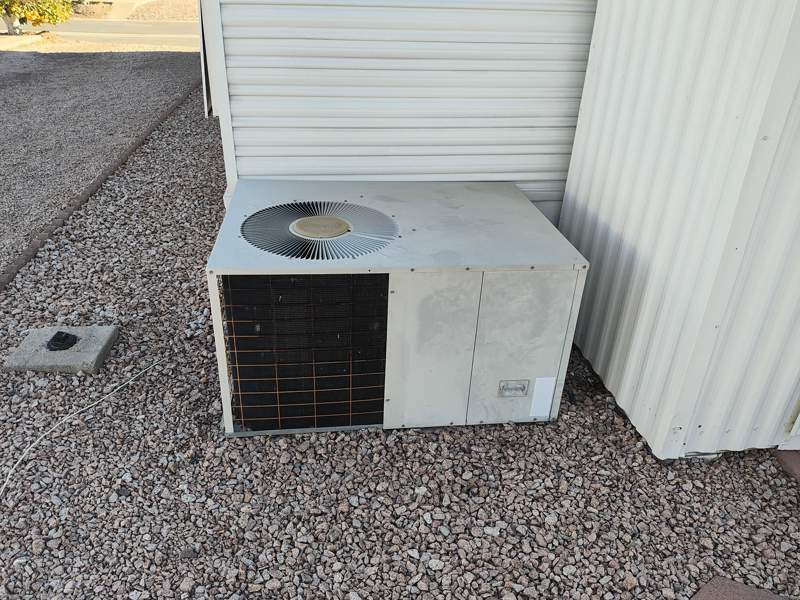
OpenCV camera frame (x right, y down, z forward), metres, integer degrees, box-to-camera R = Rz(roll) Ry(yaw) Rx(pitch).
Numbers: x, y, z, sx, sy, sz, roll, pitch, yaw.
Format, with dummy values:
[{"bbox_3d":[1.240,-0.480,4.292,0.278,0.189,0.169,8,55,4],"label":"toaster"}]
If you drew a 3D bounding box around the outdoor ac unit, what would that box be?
[{"bbox_3d":[-0.043,-0.022,2.156,1.120,0.611,0.790,-1,29,-8],"label":"outdoor ac unit"}]

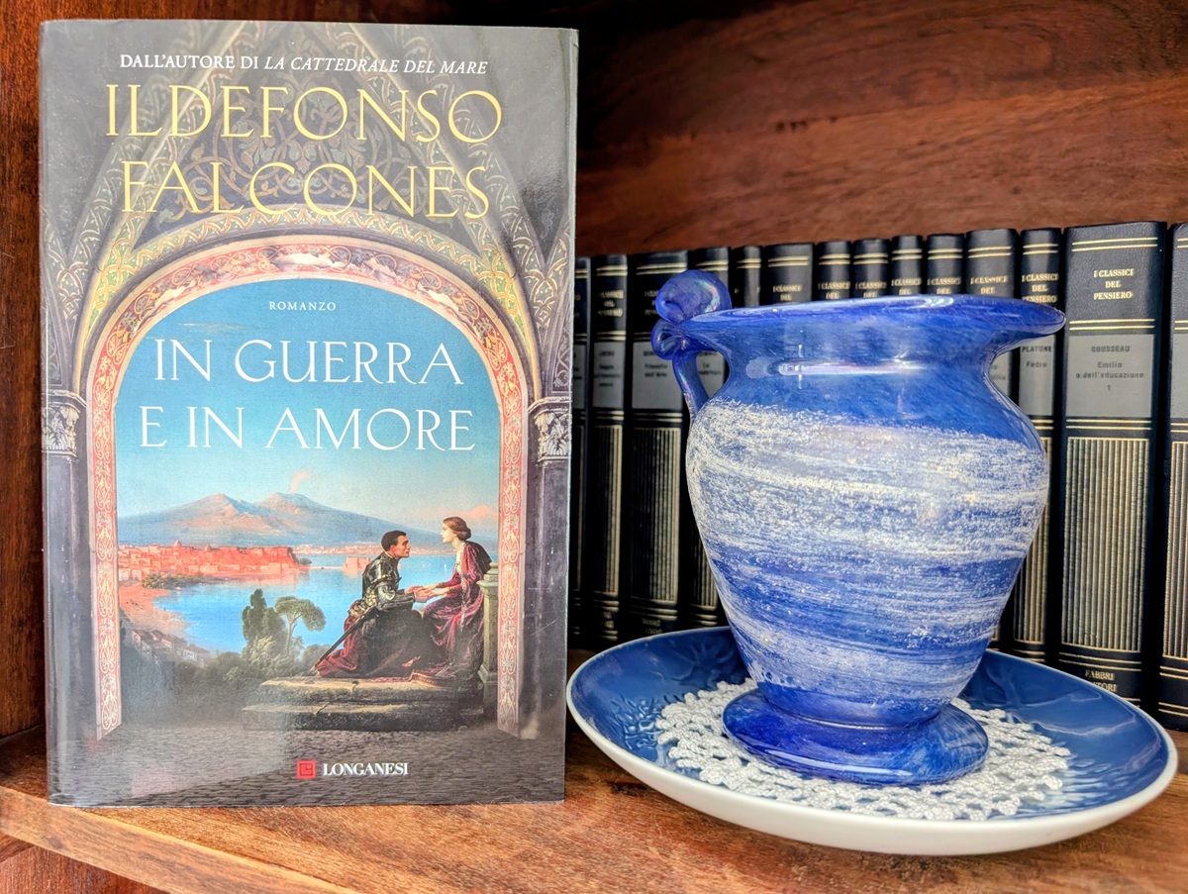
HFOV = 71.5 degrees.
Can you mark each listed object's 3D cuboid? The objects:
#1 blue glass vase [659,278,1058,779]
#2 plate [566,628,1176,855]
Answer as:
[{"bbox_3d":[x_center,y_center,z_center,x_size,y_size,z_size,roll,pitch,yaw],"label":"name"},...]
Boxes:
[{"bbox_3d":[0.079,0.015,0.277,0.137,0.154,0.117,2,2,33],"label":"blue glass vase"},{"bbox_3d":[0.081,0.091,0.273,0.180,0.022,0.180,0,2,0],"label":"plate"}]

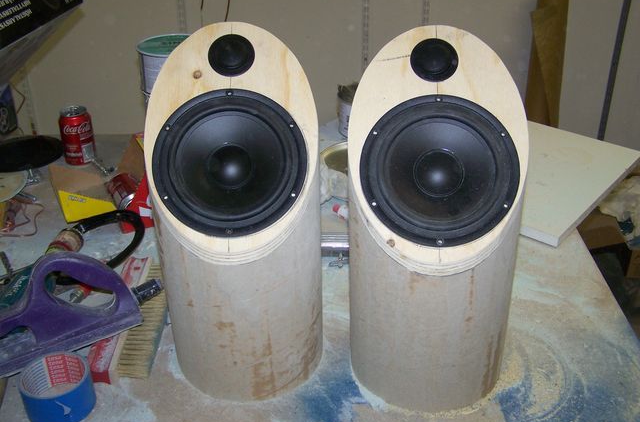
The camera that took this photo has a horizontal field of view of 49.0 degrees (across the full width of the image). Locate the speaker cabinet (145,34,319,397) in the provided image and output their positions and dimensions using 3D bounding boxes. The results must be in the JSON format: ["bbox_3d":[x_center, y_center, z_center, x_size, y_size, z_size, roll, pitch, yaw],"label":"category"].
[{"bbox_3d":[-0.101,0.006,0.873,0.203,0.427,0.203,-2,30,-1],"label":"speaker cabinet"}]

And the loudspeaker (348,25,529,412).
[{"bbox_3d":[0.136,0.017,0.846,0.203,0.425,0.203,1,30,4],"label":"loudspeaker"}]

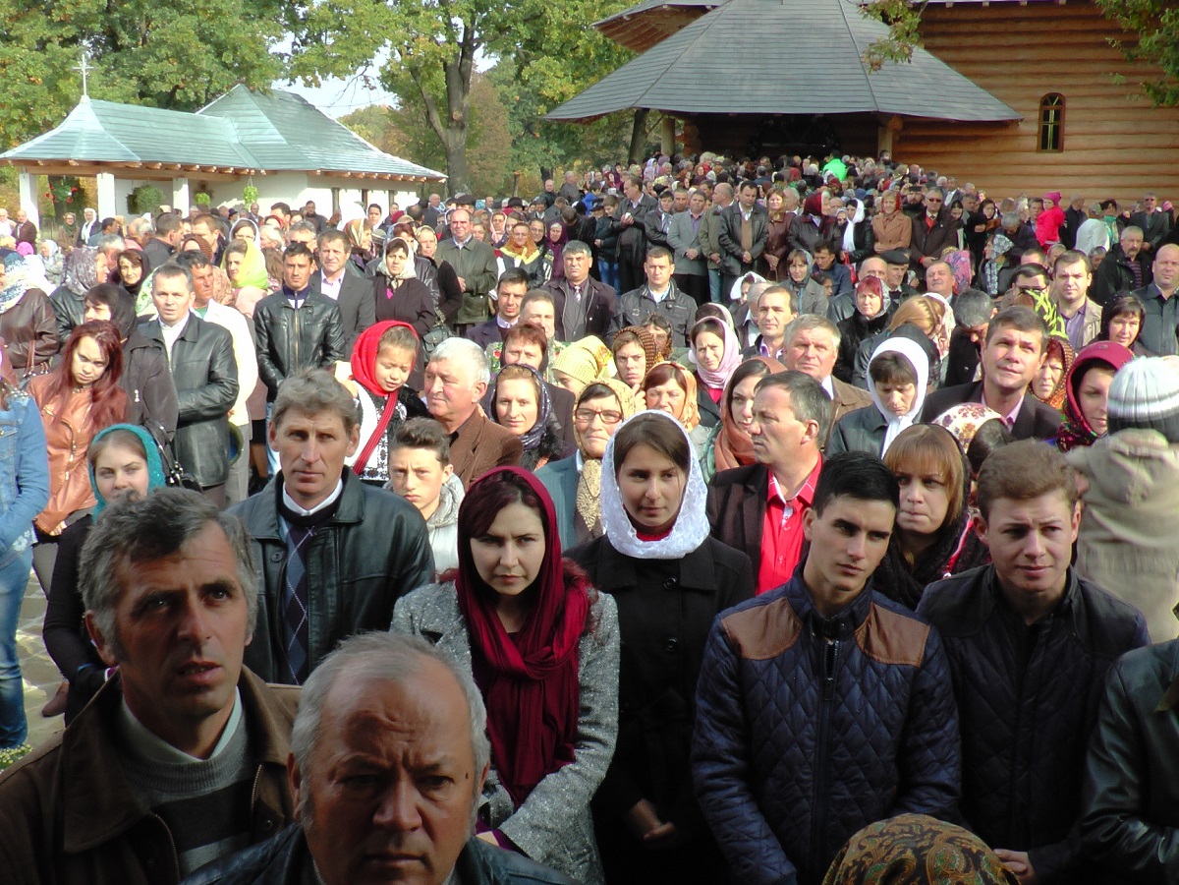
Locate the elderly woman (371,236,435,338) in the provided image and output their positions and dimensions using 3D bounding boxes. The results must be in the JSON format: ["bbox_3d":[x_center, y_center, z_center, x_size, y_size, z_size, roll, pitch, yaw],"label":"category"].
[{"bbox_3d":[-1.233,-0.531,8.370,0.480,1.640,0.320,1,12,4],"label":"elderly woman"}]

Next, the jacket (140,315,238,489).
[{"bbox_3d":[-1.788,-0.186,5.600,0.500,0.760,0.320,2,12,8],"label":"jacket"}]

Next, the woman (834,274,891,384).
[{"bbox_3d":[1.664,-0.186,7.568,0.460,1.620,0.310,6,14,27],"label":"woman"}]

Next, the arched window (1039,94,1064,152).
[{"bbox_3d":[10.088,-6.979,27.500,0.580,1.270,0.150,1,9,3],"label":"arched window"}]

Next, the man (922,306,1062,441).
[{"bbox_3d":[1.253,0.448,4.037,0.510,1.760,0.330,1,9,7],"label":"man"}]

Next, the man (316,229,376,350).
[{"bbox_3d":[-1.504,-0.427,7.782,0.500,1.750,0.320,3,12,13],"label":"man"}]

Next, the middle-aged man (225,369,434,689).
[{"bbox_3d":[-0.590,0.703,2.943,0.490,1.760,0.330,4,13,18],"label":"middle-aged man"}]

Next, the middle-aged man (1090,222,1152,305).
[{"bbox_3d":[4.222,-0.848,10.035,0.540,1.730,0.350,1,9,6],"label":"middle-aged man"}]

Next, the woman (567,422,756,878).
[{"bbox_3d":[0.153,0.751,2.854,0.450,1.670,0.310,1,12,3],"label":"woman"}]

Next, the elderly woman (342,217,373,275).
[{"bbox_3d":[-1.944,-1.070,10.566,0.310,1.600,0.450,7,14,29],"label":"elderly woman"}]

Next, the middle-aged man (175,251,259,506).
[{"bbox_3d":[-1.903,-0.094,6.381,0.510,1.740,0.330,-4,13,-20],"label":"middle-aged man"}]

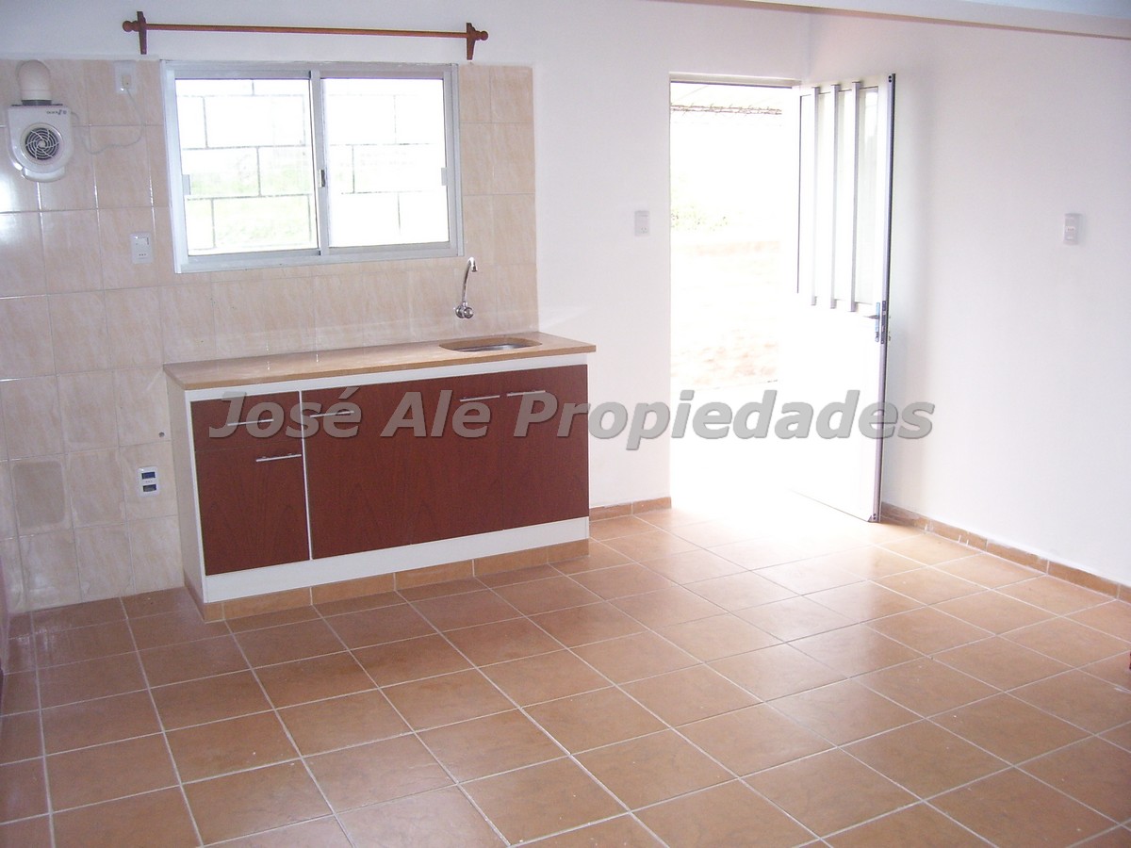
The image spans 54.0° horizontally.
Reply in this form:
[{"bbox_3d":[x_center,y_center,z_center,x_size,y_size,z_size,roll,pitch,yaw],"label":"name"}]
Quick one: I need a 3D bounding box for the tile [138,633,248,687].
[{"bbox_3d":[-1.253,0.802,3.745,0.331,0.010,0.331,-7,13,-26],"label":"tile"}]

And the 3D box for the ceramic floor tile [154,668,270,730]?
[{"bbox_3d":[-1.102,0.860,3.451,0.330,0.010,0.330,-7,13,-26],"label":"ceramic floor tile"}]

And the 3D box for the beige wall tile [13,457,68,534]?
[{"bbox_3d":[-1.966,0.270,4.170,0.200,0.300,0.008,-7,13,-26],"label":"beige wall tile"}]

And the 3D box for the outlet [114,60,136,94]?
[{"bbox_3d":[-1.595,-1.257,4.035,0.072,0.113,0.018,-7,13,-26],"label":"outlet"}]

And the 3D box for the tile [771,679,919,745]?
[{"bbox_3d":[0.824,0.853,3.286,0.327,0.010,0.327,-7,13,-25],"label":"tile"}]

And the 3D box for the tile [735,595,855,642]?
[{"bbox_3d":[0.831,0.711,4.040,0.331,0.010,0.331,-7,13,-26],"label":"tile"}]

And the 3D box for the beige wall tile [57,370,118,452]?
[{"bbox_3d":[-1.796,-0.047,4.178,0.200,0.300,0.010,-7,13,-26],"label":"beige wall tile"}]

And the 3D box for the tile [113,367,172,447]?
[{"bbox_3d":[-1.624,-0.069,4.261,0.200,0.300,0.010,-7,13,-26],"label":"tile"}]

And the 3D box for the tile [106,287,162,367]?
[{"bbox_3d":[-1.627,-0.364,4.200,0.200,0.300,0.010,-7,13,-26],"label":"tile"}]

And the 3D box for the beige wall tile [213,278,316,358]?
[{"bbox_3d":[-1.190,-0.423,4.431,0.406,0.298,0.010,-7,13,-27],"label":"beige wall tile"}]

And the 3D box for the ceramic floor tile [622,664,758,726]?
[{"bbox_3d":[0.382,0.837,3.428,0.327,0.010,0.327,-7,13,-25],"label":"ceramic floor tile"}]

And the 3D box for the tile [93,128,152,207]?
[{"bbox_3d":[-1.638,-0.948,4.101,0.200,0.300,0.010,-7,13,-26],"label":"tile"}]

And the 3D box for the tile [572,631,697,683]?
[{"bbox_3d":[0.235,0.785,3.735,0.329,0.010,0.329,-7,13,-26],"label":"tile"}]

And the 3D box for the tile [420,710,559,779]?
[{"bbox_3d":[-0.210,0.909,3.145,0.330,0.009,0.330,-7,13,-26],"label":"tile"}]

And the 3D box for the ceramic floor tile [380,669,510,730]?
[{"bbox_3d":[-0.363,0.852,3.438,0.330,0.009,0.330,-7,13,-26],"label":"ceramic floor tile"}]

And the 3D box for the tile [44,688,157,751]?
[{"bbox_3d":[-1.383,0.887,3.305,0.330,0.009,0.330,-7,13,-26],"label":"tile"}]

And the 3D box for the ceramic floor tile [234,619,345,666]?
[{"bbox_3d":[-0.962,0.771,3.887,0.330,0.010,0.330,-7,13,-26],"label":"ceramic floor tile"}]

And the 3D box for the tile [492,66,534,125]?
[{"bbox_3d":[-0.227,-1.400,4.731,0.200,0.236,0.010,-7,13,-26],"label":"tile"}]

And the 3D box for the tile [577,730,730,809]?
[{"bbox_3d":[0.239,0.936,3.003,0.329,0.010,0.329,-7,13,-26],"label":"tile"}]

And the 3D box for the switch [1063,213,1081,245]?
[{"bbox_3d":[1.892,-0.727,4.148,0.014,0.117,0.075,-7,13,-26],"label":"switch"}]

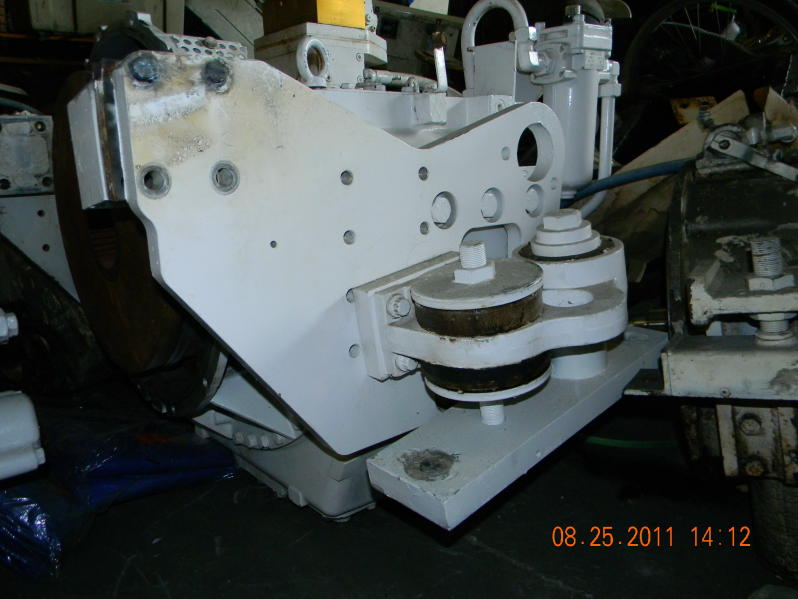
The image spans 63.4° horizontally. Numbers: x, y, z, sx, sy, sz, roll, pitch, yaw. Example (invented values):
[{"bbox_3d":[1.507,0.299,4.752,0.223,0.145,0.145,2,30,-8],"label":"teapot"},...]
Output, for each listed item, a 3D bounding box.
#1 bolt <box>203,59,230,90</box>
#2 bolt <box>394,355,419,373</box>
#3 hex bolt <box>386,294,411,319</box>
[{"bbox_3d":[-0.207,-0.257,0.735,0.029,0.029,0.016,-13,17,-42],"label":"bolt"},{"bbox_3d":[0.011,0.087,0.918,0.030,0.030,0.016,-24,24,-39],"label":"bolt"},{"bbox_3d":[-0.001,0.010,0.892,0.030,0.030,0.016,-24,24,-39],"label":"hex bolt"}]

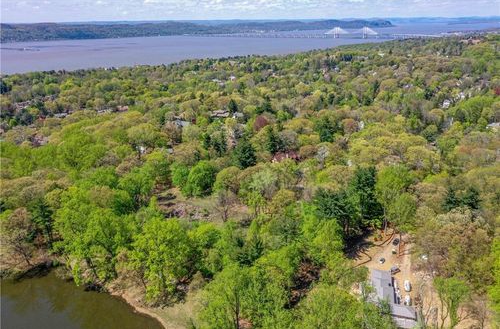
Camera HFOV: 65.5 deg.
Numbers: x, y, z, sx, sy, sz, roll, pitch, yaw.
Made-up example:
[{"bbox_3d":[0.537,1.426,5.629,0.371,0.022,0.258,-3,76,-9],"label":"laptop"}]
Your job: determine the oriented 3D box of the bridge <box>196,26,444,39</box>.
[{"bbox_3d":[520.189,-1762.840,5148.491,4300.000,128.000,80.000,17,26,39],"label":"bridge"}]

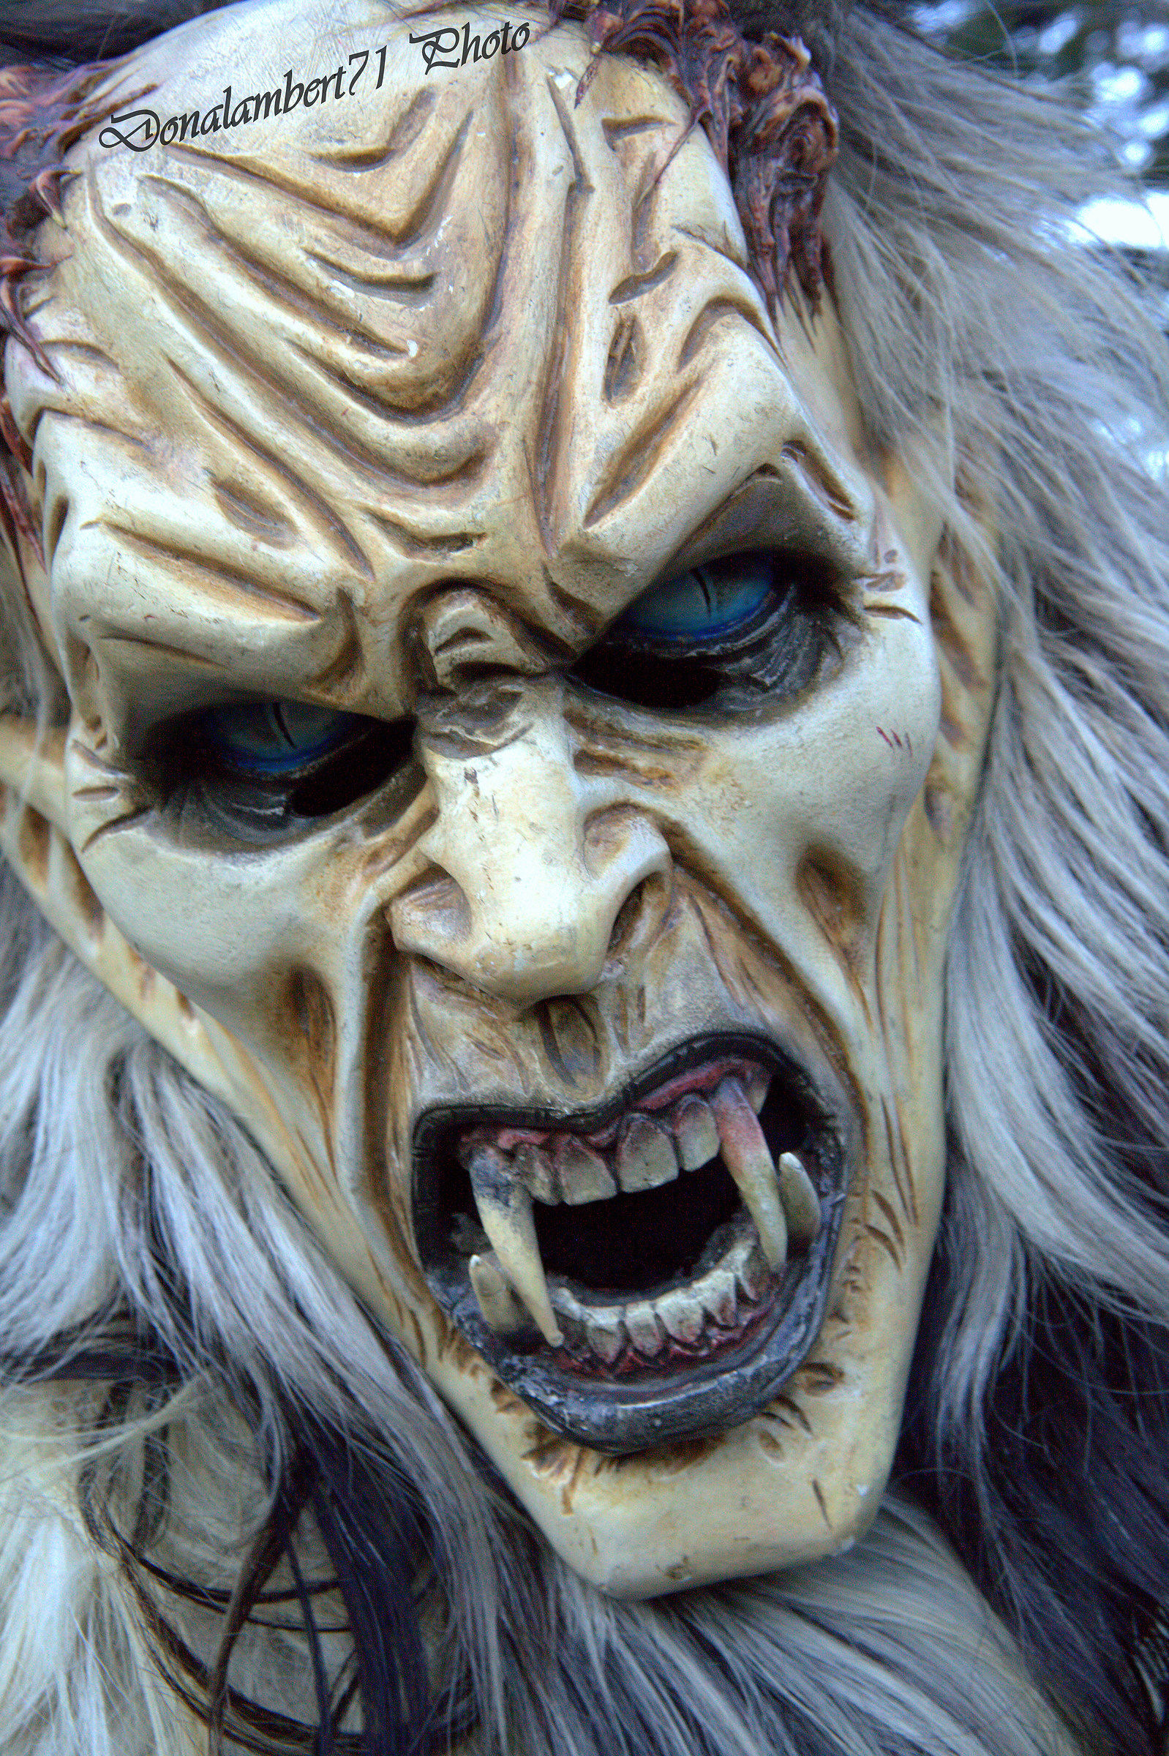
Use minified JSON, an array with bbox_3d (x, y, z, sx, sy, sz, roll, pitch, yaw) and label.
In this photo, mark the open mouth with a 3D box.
[{"bbox_3d":[0.013,0.094,0.610,0.106,0.095,0.050,-14,4,11],"label":"open mouth"}]

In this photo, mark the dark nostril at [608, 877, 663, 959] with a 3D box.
[{"bbox_3d":[0.013,0.010,0.595,0.012,0.020,0.012,-15,4,0],"label":"dark nostril"}]

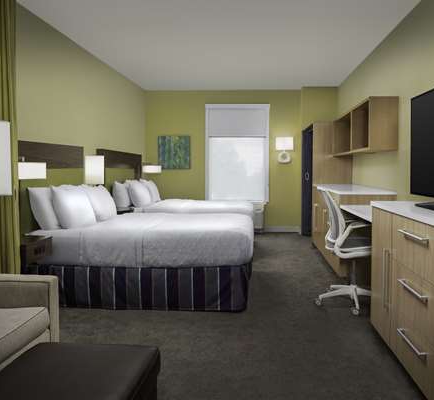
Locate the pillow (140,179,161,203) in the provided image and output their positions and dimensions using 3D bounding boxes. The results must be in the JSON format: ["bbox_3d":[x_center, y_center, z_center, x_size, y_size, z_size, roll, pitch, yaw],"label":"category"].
[{"bbox_3d":[-1.026,-0.149,7.079,0.180,0.400,0.660,-23,2,6],"label":"pillow"}]

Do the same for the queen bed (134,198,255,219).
[{"bbox_3d":[-0.407,0.400,6.789,2.030,0.670,1.560,0,4,5],"label":"queen bed"}]

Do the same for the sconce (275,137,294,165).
[{"bbox_3d":[1.213,-0.880,8.001,0.320,0.480,0.140,0,4,5],"label":"sconce"}]

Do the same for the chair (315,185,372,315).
[{"bbox_3d":[1.232,0.411,3.982,0.660,0.990,0.670,-1,4,0],"label":"chair"}]

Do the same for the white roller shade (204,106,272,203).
[{"bbox_3d":[0.370,-0.846,8.121,1.160,1.740,0.080,0,4,5],"label":"white roller shade"}]

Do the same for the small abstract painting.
[{"bbox_3d":[-0.778,-0.869,8.235,0.620,0.630,0.040,0,4,5],"label":"small abstract painting"}]

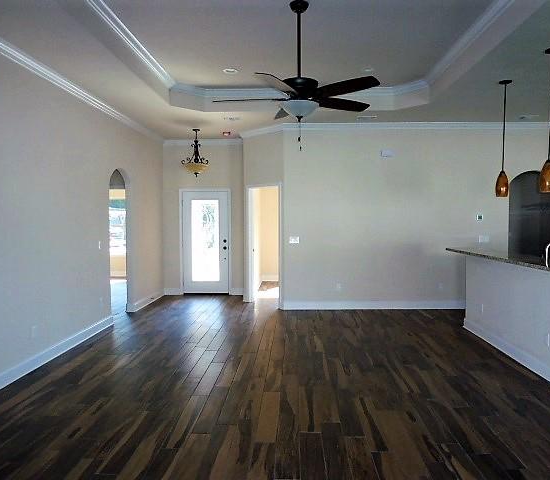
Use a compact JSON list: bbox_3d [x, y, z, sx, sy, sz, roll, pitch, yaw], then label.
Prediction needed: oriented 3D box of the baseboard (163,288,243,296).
[{"bbox_3d":[-1.397,1.043,8.832,1.610,0.137,0.030,0,3,1],"label":"baseboard"}]

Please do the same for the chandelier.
[{"bbox_3d":[-1.366,-1.500,7.718,0.500,0.811,0.500,0,3,1],"label":"chandelier"}]

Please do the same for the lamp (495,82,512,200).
[{"bbox_3d":[2.568,-1.122,4.973,0.152,1.287,0.152,0,3,1],"label":"lamp"}]

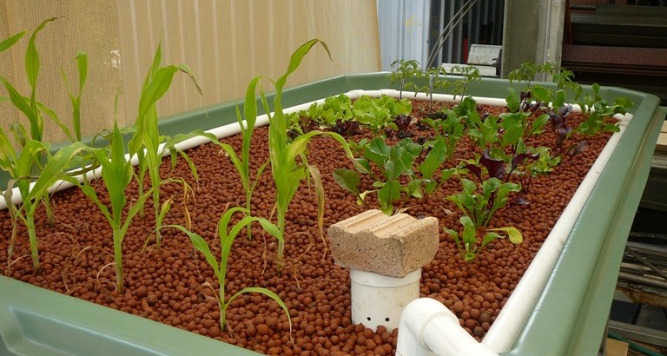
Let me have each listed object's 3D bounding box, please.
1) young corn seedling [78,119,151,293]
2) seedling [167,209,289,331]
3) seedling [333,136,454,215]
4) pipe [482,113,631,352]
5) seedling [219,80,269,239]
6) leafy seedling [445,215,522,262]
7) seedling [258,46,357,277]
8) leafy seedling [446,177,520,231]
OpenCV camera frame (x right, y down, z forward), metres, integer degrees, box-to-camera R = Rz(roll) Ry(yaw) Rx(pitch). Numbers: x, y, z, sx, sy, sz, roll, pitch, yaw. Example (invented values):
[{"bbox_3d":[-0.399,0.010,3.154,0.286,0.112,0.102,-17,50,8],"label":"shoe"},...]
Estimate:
[{"bbox_3d":[-0.367,0.050,1.130,0.121,0.303,0.130,0,16,0],"label":"young corn seedling"},{"bbox_3d":[-0.156,0.137,1.009,0.183,0.200,0.130,0,16,0],"label":"seedling"},{"bbox_3d":[0.143,-0.008,1.603,0.290,0.145,0.220,0,16,0],"label":"seedling"},{"bbox_3d":[0.665,0.008,1.750,0.046,0.046,1.960,8,18,27],"label":"pipe"},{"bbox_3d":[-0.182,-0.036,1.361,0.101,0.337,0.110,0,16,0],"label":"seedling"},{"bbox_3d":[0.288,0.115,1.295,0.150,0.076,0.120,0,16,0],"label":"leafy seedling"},{"bbox_3d":[-0.044,-0.033,1.195,0.177,0.421,0.150,0,16,0],"label":"seedling"},{"bbox_3d":[0.323,0.058,1.452,0.159,0.098,0.130,0,16,0],"label":"leafy seedling"}]

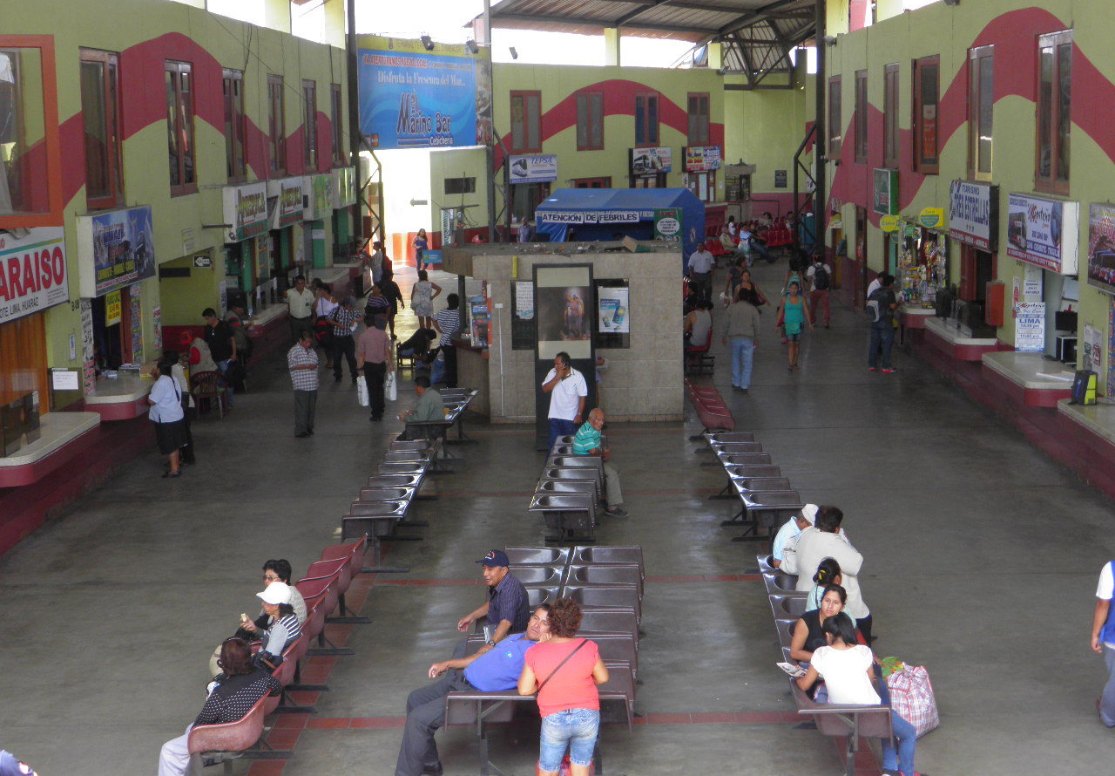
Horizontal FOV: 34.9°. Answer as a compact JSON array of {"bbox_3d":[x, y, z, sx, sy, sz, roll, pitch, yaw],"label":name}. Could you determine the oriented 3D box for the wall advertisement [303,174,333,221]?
[{"bbox_3d":[-5.394,-4.349,40.032,0.190,0.960,2.900,-1,8,1],"label":"wall advertisement"}]

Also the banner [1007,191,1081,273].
[{"bbox_3d":[6.935,-2.247,25.372,0.231,0.964,3.113,-1,9,1],"label":"banner"}]

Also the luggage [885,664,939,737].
[{"bbox_3d":[2.610,2.244,12.998,0.390,0.510,0.350,4,10,31],"label":"luggage"}]

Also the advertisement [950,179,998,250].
[{"bbox_3d":[6.662,-2.773,28.345,0.160,0.962,3.086,-1,9,1],"label":"advertisement"}]

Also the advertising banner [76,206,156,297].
[{"bbox_3d":[-5.883,-1.861,23.732,0.210,1.008,3.012,-1,9,1],"label":"advertising banner"}]

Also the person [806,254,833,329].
[{"bbox_3d":[5.699,-2.127,38.568,0.540,1.531,0.420,-2,9,-3],"label":"person"}]

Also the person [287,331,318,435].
[{"bbox_3d":[-3.765,-0.078,26.223,0.450,1.532,0.310,-8,11,-38],"label":"person"}]

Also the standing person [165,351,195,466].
[{"bbox_3d":[-5.092,0.255,23.779,0.360,1.510,0.450,1,9,11],"label":"standing person"}]

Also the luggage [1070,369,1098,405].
[{"bbox_3d":[6.649,-0.004,22.394,0.310,0.420,0.260,-1,9,1],"label":"luggage"}]

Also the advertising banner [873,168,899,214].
[{"bbox_3d":[6.644,-3.993,35.809,0.180,0.900,2.300,-1,8,1],"label":"advertising banner"}]

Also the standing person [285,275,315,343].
[{"bbox_3d":[-4.765,-1.209,32.797,0.520,1.680,0.350,-2,9,-9],"label":"standing person"}]

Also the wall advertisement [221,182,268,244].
[{"bbox_3d":[-5.880,-3.361,33.565,0.211,0.974,3.113,-1,9,1],"label":"wall advertisement"}]

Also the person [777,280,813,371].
[{"bbox_3d":[4.209,-1.119,31.414,0.580,1.570,0.360,-1,9,-1],"label":"person"}]

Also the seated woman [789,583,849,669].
[{"bbox_3d":[2.046,1.976,12.637,0.800,1.180,0.560,4,10,33],"label":"seated woman"}]

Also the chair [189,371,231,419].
[{"bbox_3d":[-5.616,0.057,28.789,0.570,0.790,0.550,-2,9,-6],"label":"chair"}]

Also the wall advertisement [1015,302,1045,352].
[{"bbox_3d":[6.724,-0.862,25.201,0.430,0.700,0.030,-1,8,1],"label":"wall advertisement"}]

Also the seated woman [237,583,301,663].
[{"bbox_3d":[-2.178,2.005,12.999,0.620,1.200,0.480,-1,9,1],"label":"seated woman"}]

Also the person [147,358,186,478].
[{"bbox_3d":[-5.085,0.373,23.008,0.400,1.510,0.460,1,9,13],"label":"person"}]

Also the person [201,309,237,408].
[{"bbox_3d":[-5.655,-0.500,29.579,0.520,1.650,0.400,7,12,43],"label":"person"}]

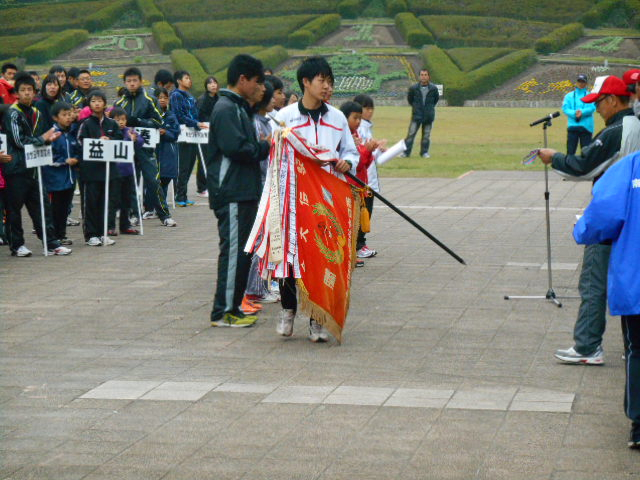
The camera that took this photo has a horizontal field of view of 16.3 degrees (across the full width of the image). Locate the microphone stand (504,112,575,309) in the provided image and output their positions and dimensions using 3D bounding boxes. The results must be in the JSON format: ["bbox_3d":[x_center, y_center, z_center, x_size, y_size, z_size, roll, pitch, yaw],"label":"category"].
[{"bbox_3d":[1.556,-0.212,15.576,0.520,1.300,0.520,0,4,0],"label":"microphone stand"}]

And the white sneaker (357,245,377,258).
[{"bbox_3d":[0.377,0.101,19.600,0.230,0.115,0.090,1,4,12],"label":"white sneaker"}]

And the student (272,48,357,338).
[{"bbox_3d":[-0.018,-0.254,13.554,0.500,1.698,0.400,-1,4,-17],"label":"student"}]

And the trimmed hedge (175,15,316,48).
[{"bbox_3d":[-4.695,-13.211,141.877,8.500,2.151,3.300,1,4,9],"label":"trimmed hedge"}]

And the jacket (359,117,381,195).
[{"bbox_3d":[0.401,-0.744,19.700,0.320,0.660,0.420,2,5,22],"label":"jacket"}]

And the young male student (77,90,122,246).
[{"bbox_3d":[-2.111,-0.700,21.490,0.440,1.451,0.340,-1,4,-20],"label":"young male student"}]

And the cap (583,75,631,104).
[{"bbox_3d":[1.587,-0.834,12.372,0.260,0.150,0.175,-4,3,18],"label":"cap"}]

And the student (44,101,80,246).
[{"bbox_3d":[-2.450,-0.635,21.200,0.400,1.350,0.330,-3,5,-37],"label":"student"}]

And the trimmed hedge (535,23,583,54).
[{"bbox_3d":[13.060,-11.034,122.500,1.200,1.800,3.200,3,5,36],"label":"trimmed hedge"}]

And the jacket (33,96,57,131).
[{"bbox_3d":[-2.767,-1.147,22.800,0.450,0.620,0.280,-1,4,-18],"label":"jacket"}]

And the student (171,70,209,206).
[{"bbox_3d":[-1.663,-1.291,28.292,0.380,1.674,0.480,3,5,35],"label":"student"}]

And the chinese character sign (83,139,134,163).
[{"bbox_3d":[-1.928,-0.812,20.416,0.465,0.205,0.020,2,4,-7],"label":"chinese character sign"}]

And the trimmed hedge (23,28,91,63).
[{"bbox_3d":[-14.365,-10.509,121.500,1.200,2.000,5.000,3,5,33],"label":"trimmed hedge"}]

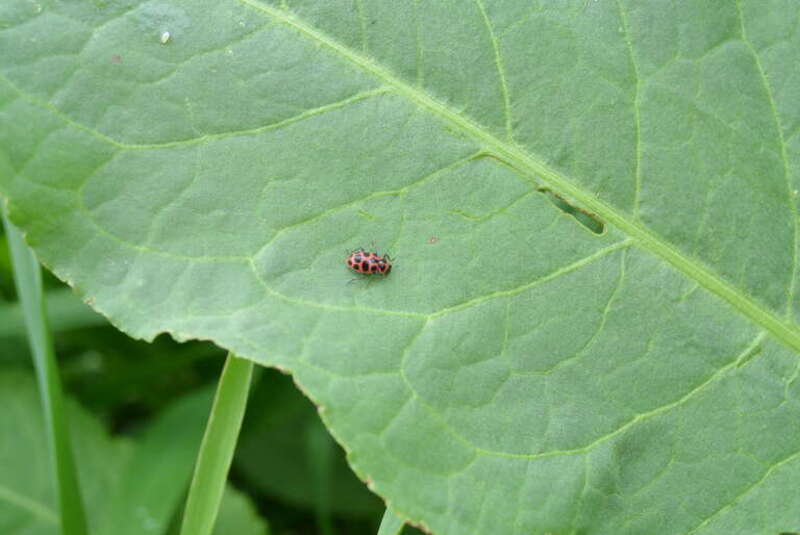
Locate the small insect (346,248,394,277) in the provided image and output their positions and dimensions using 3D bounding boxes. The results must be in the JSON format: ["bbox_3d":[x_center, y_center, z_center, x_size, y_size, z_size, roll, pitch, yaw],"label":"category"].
[{"bbox_3d":[-0.004,-0.001,0.212,0.006,0.002,0.003,9,65,0],"label":"small insect"}]

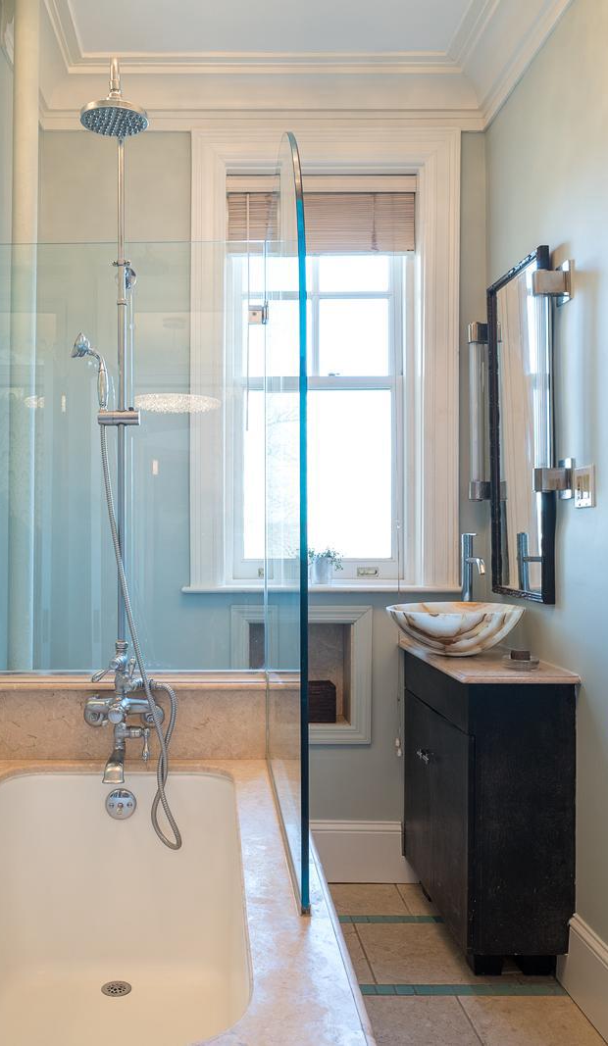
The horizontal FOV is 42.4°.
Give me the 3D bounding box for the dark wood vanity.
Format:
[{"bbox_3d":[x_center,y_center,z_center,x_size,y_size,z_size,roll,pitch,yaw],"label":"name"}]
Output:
[{"bbox_3d":[0.538,0.825,2.439,0.302,0.820,0.666,0,-1,-7],"label":"dark wood vanity"}]

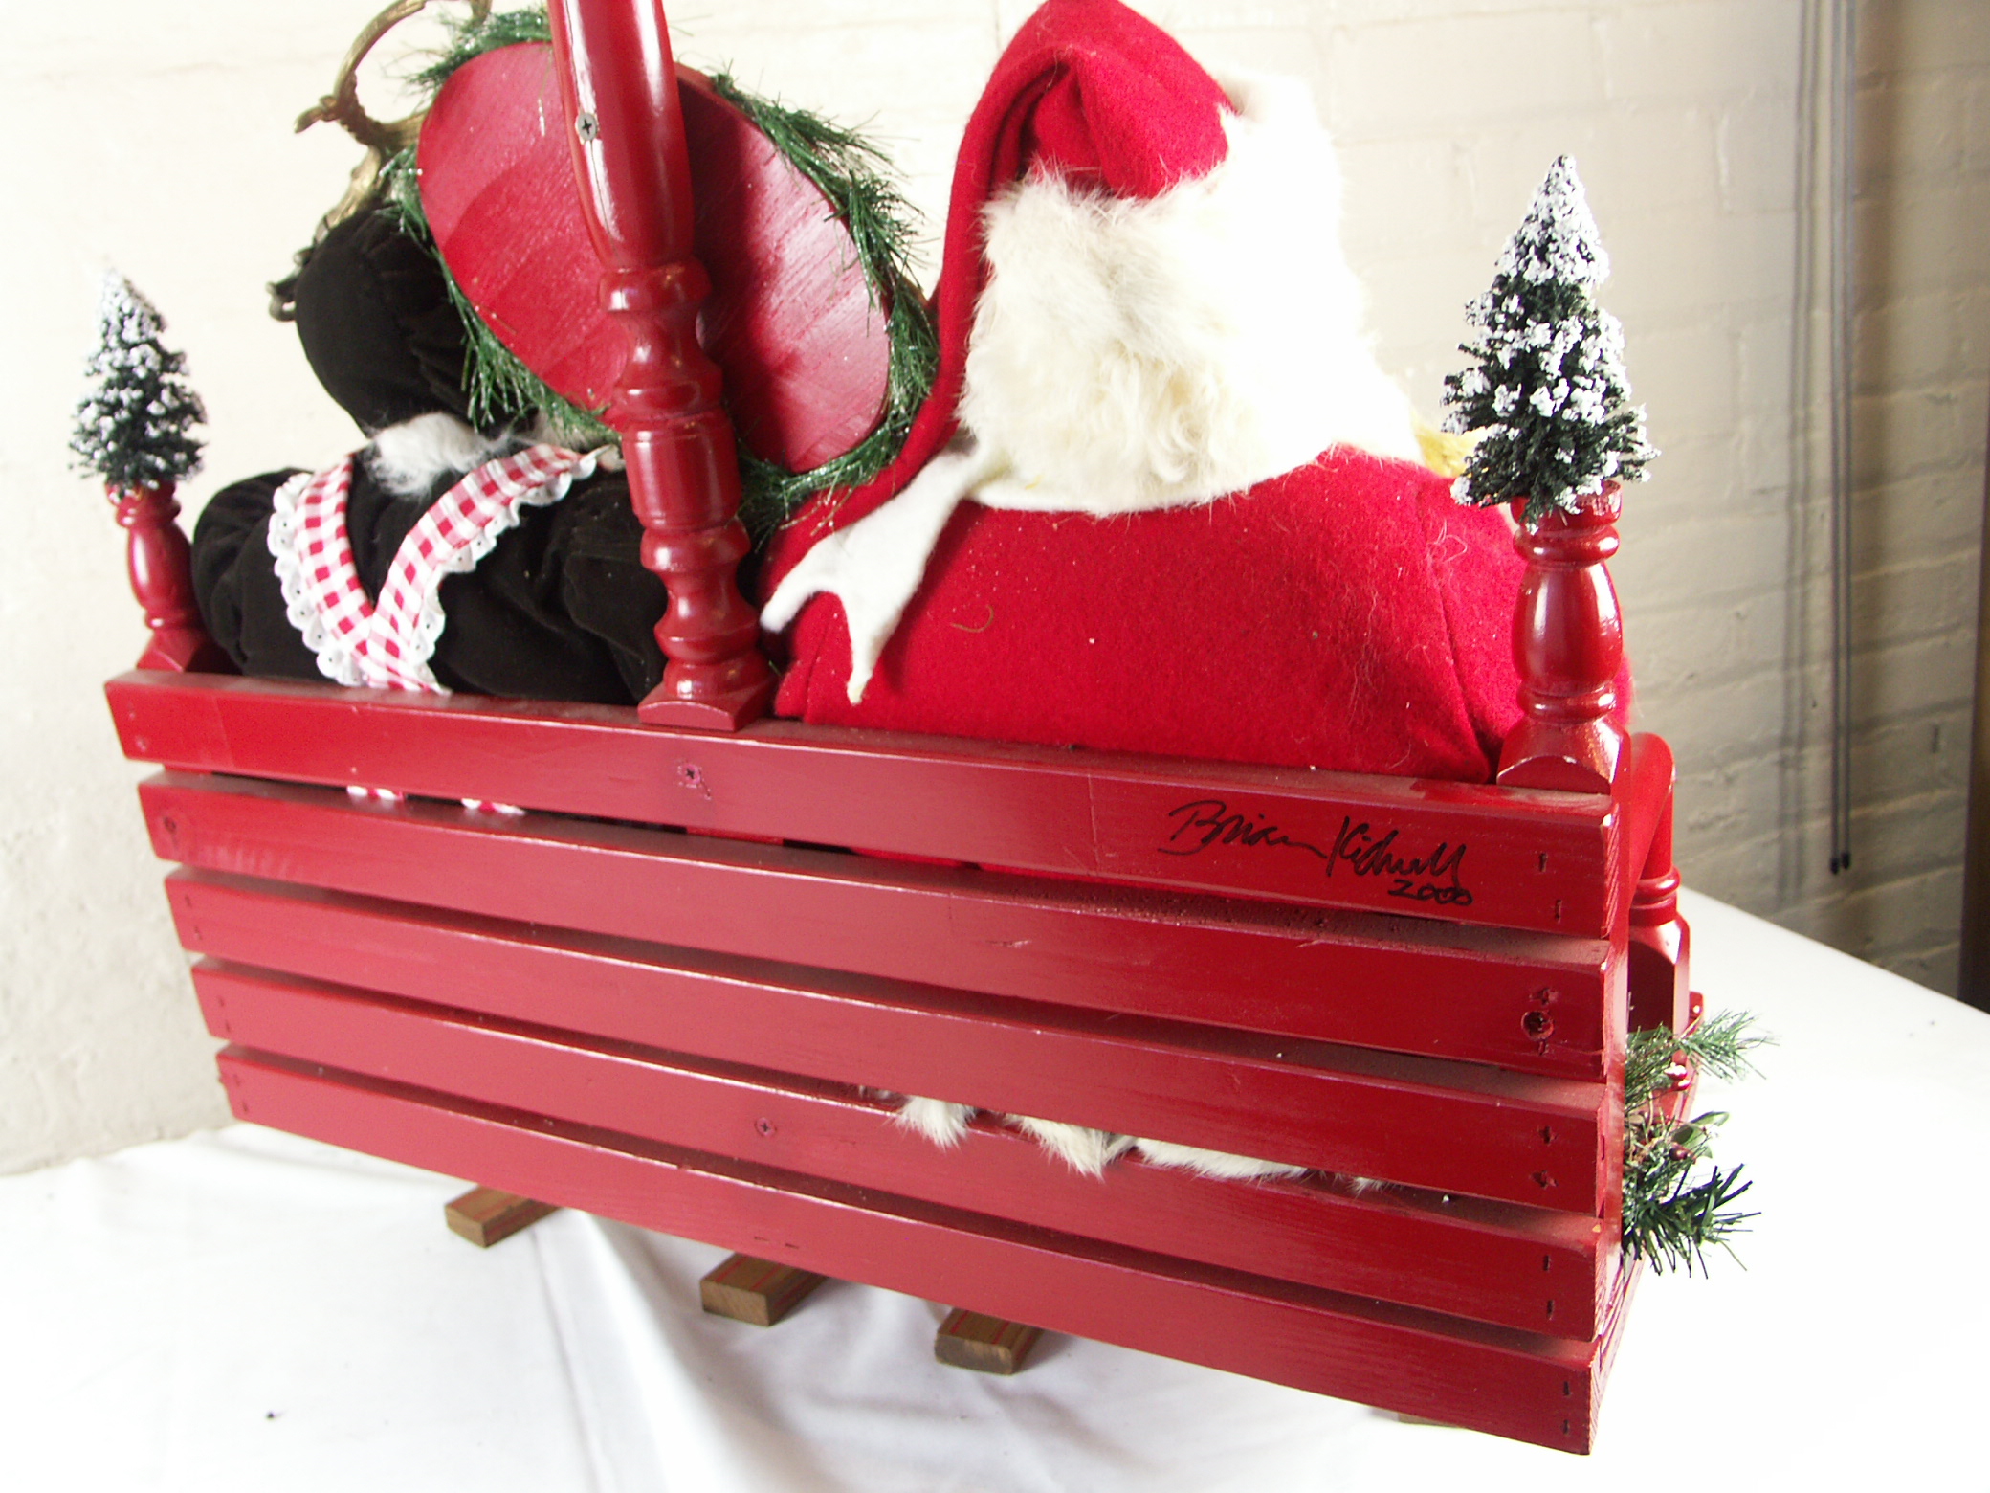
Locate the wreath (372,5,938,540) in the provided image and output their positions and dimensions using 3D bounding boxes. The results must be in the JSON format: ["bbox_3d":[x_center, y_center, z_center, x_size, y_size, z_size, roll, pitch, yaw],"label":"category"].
[{"bbox_3d":[-0.142,-0.191,0.716,0.260,0.188,0.050,32,33,13],"label":"wreath"}]

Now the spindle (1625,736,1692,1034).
[{"bbox_3d":[0.279,0.060,0.769,0.037,0.135,0.037,5,23,27],"label":"spindle"}]

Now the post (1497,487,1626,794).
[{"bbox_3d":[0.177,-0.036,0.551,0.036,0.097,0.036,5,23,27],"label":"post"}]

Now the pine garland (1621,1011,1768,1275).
[{"bbox_3d":[0.256,0.133,0.692,0.085,0.085,0.130,5,23,27],"label":"pine garland"}]

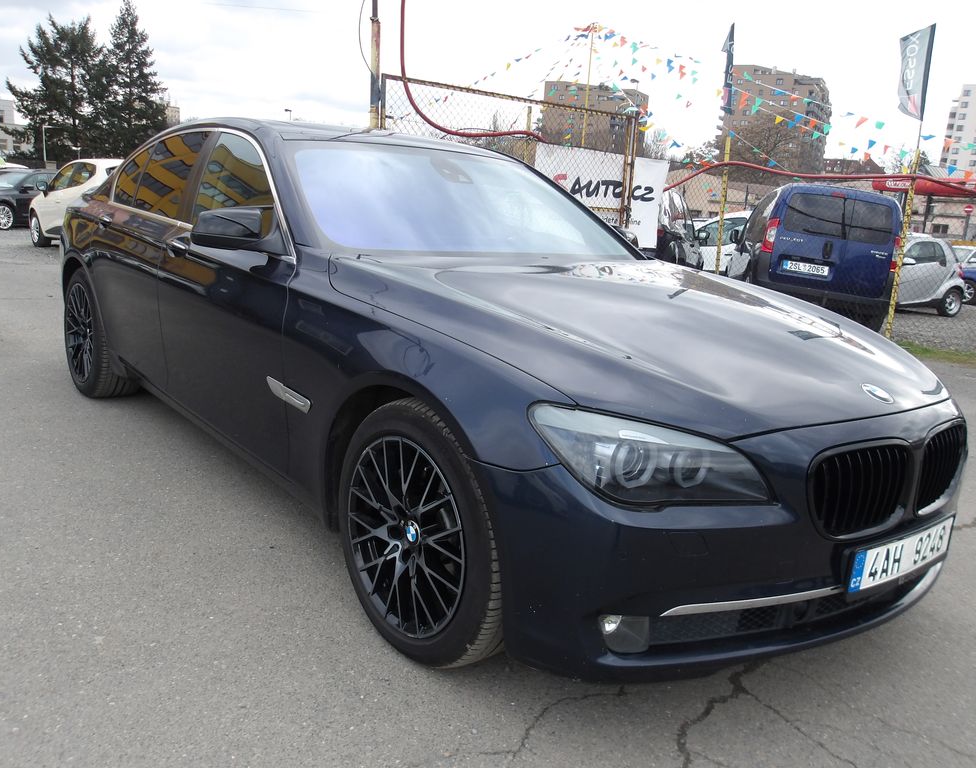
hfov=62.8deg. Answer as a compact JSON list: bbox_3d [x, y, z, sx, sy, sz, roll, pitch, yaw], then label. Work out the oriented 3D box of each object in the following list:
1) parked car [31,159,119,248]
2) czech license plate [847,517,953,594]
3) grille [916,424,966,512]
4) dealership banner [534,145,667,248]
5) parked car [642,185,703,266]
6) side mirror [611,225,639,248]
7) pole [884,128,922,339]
[{"bbox_3d":[-5.840,-2.757,12.679,4.050,1.450,1.730,15,16,41],"label":"parked car"},{"bbox_3d":[1.028,0.408,1.943,0.520,0.110,0.030,-5,16,-40],"label":"czech license plate"},{"bbox_3d":[1.161,0.217,2.099,0.370,0.230,0.100,-5,16,-40],"label":"grille"},{"bbox_3d":[1.252,-2.014,8.675,2.100,1.030,0.040,-7,17,-40],"label":"dealership banner"},{"bbox_3d":[2.177,-1.996,11.376,1.730,1.520,4.000,9,13,21],"label":"parked car"},{"bbox_3d":[0.644,-0.658,3.784,0.250,0.160,0.170,-5,16,-40],"label":"side mirror"},{"bbox_3d":[4.632,-1.495,8.912,0.065,2.160,0.065,10,13,26],"label":"pole"}]

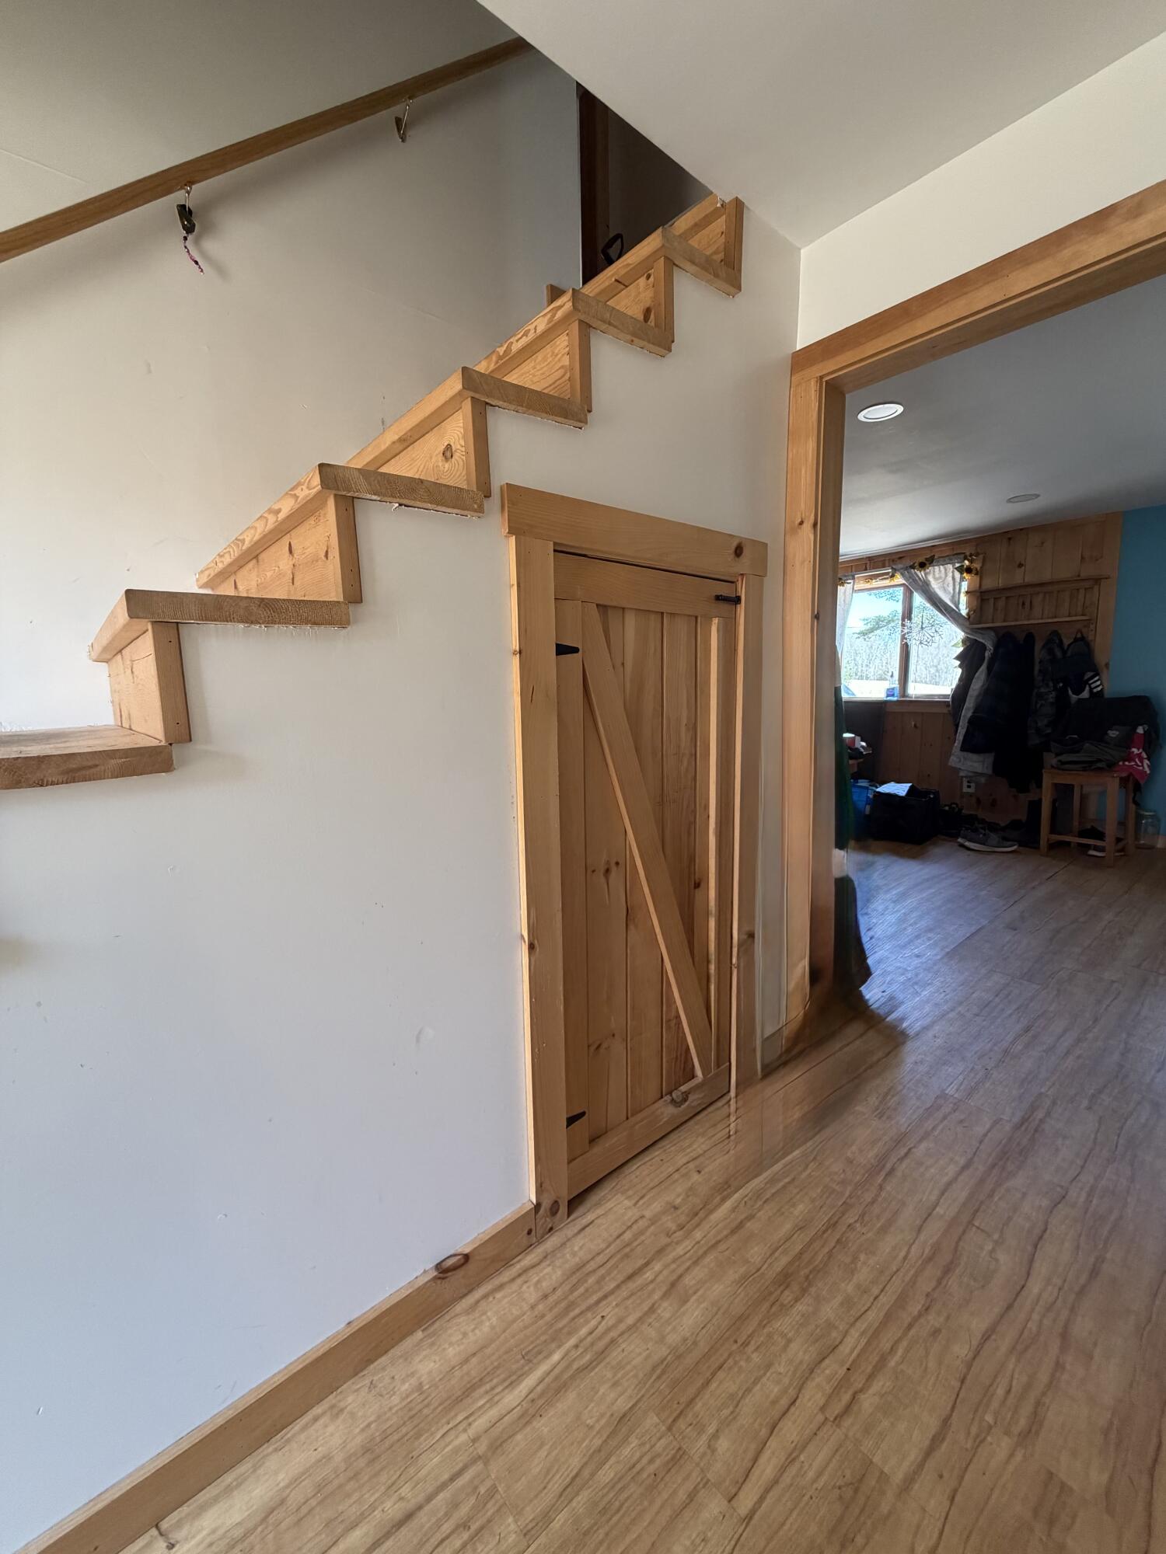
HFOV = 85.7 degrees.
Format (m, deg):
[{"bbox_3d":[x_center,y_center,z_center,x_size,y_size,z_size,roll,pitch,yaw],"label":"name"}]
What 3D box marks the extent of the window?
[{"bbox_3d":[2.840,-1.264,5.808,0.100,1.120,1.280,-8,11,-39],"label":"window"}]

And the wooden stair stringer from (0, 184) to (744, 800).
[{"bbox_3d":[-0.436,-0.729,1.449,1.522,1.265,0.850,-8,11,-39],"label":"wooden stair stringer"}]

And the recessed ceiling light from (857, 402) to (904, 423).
[{"bbox_3d":[1.311,-1.606,2.768,0.190,0.025,0.190,-1,8,0],"label":"recessed ceiling light"}]

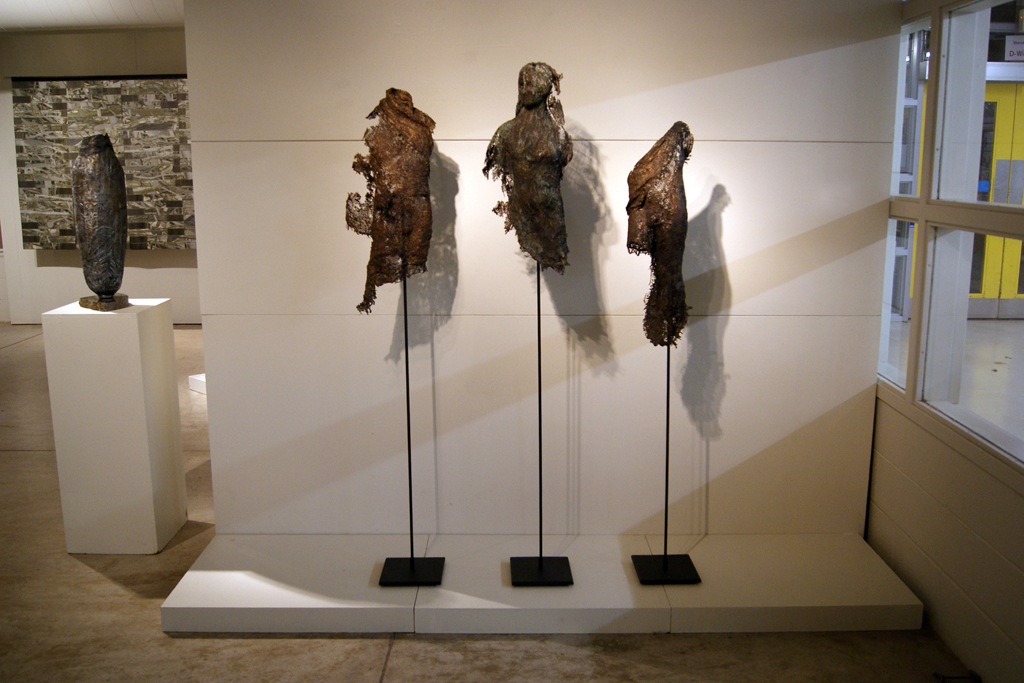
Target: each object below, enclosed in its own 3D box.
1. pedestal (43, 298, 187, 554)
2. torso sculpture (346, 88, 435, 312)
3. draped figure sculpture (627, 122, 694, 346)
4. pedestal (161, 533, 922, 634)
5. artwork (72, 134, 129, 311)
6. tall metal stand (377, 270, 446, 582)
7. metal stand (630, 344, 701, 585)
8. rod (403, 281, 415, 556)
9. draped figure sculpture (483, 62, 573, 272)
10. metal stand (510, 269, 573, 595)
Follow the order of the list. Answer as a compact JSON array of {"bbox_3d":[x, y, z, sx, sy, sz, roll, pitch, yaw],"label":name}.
[{"bbox_3d":[-1.569,0.331,3.761,0.350,0.953,0.349,0,11,0],"label":"pedestal"},{"bbox_3d":[-0.391,-0.446,3.025,0.275,0.710,0.165,0,11,0],"label":"torso sculpture"},{"bbox_3d":[0.483,-0.340,3.055,0.213,0.723,0.157,0,11,0],"label":"draped figure sculpture"},{"bbox_3d":[0.098,0.848,3.343,2.475,0.088,0.588,0,11,0],"label":"pedestal"},{"bbox_3d":[-1.581,-0.461,3.612,0.196,0.656,0.190,0,11,0],"label":"artwork"},{"bbox_3d":[-0.344,0.295,3.180,0.206,1.063,0.206,0,11,0],"label":"tall metal stand"},{"bbox_3d":[0.536,0.411,3.212,0.206,0.817,0.206,0,11,0],"label":"metal stand"},{"bbox_3d":[-0.346,0.287,3.179,0.010,1.046,0.010,0,11,0],"label":"rod"},{"bbox_3d":[0.050,-0.550,3.004,0.280,0.657,0.173,0,11,0],"label":"draped figure sculpture"},{"bbox_3d":[0.100,0.281,3.177,0.206,1.087,0.206,0,11,0],"label":"metal stand"}]

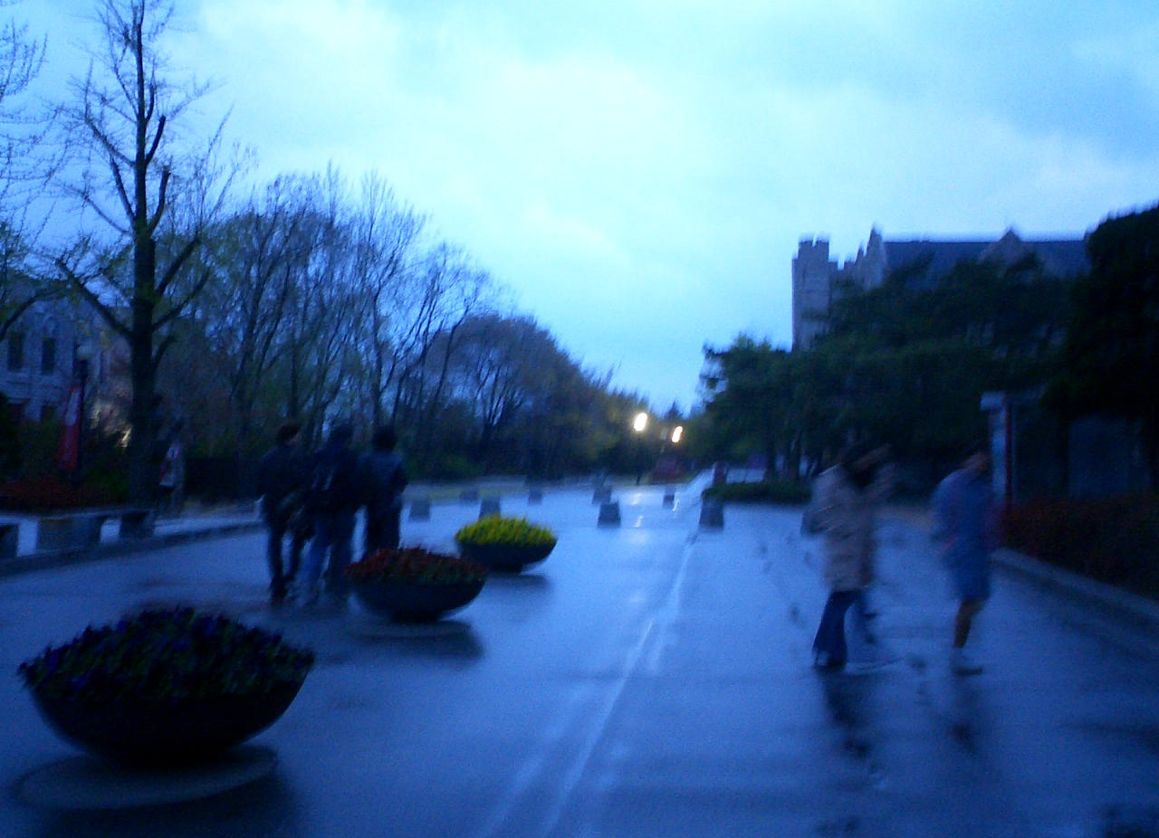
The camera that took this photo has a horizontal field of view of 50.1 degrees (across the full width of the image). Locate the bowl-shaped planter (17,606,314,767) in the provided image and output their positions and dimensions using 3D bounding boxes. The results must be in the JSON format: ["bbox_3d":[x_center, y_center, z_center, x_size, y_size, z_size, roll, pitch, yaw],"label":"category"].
[{"bbox_3d":[-2.056,1.295,6.150,1.460,0.730,1.460,0,-2,0],"label":"bowl-shaped planter"}]

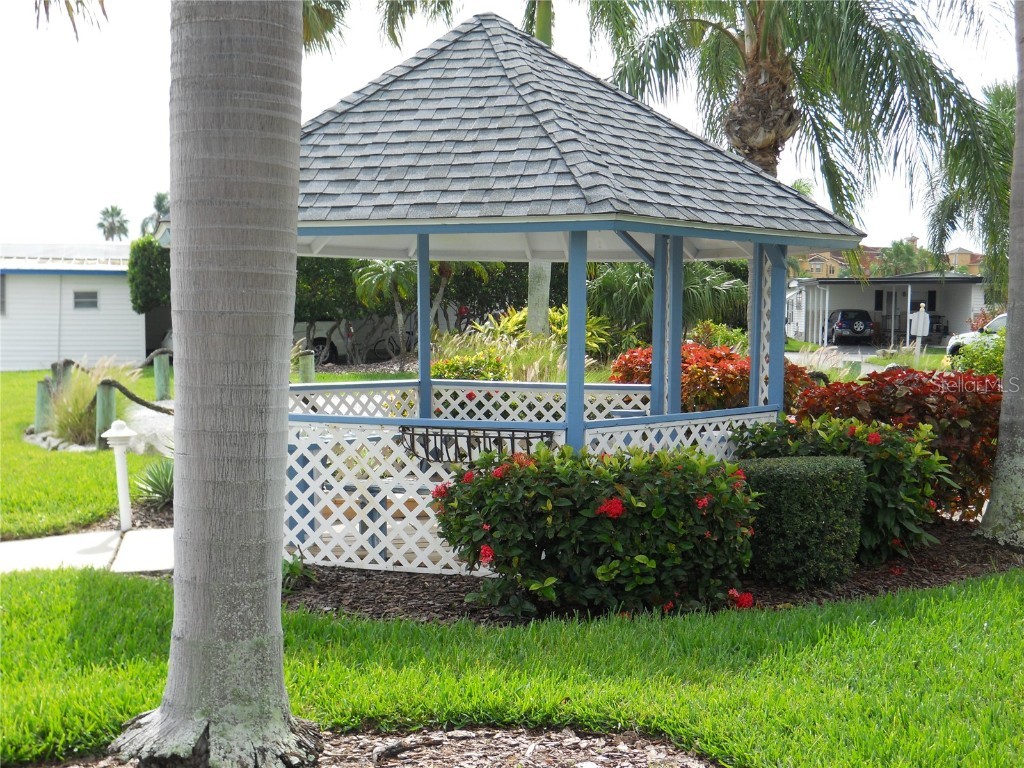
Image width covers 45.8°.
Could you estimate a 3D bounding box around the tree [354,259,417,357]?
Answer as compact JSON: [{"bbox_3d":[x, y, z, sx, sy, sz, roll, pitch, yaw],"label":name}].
[{"bbox_3d":[-3.570,-2.292,35.929,2.300,3.200,2.300,1,4,0],"label":"tree"}]

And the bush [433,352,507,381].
[{"bbox_3d":[-0.610,0.061,16.536,1.170,0.981,1.150,1,4,0],"label":"bush"}]

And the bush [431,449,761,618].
[{"bbox_3d":[0.482,0.765,6.911,1.805,0.798,1.200,1,4,0],"label":"bush"}]

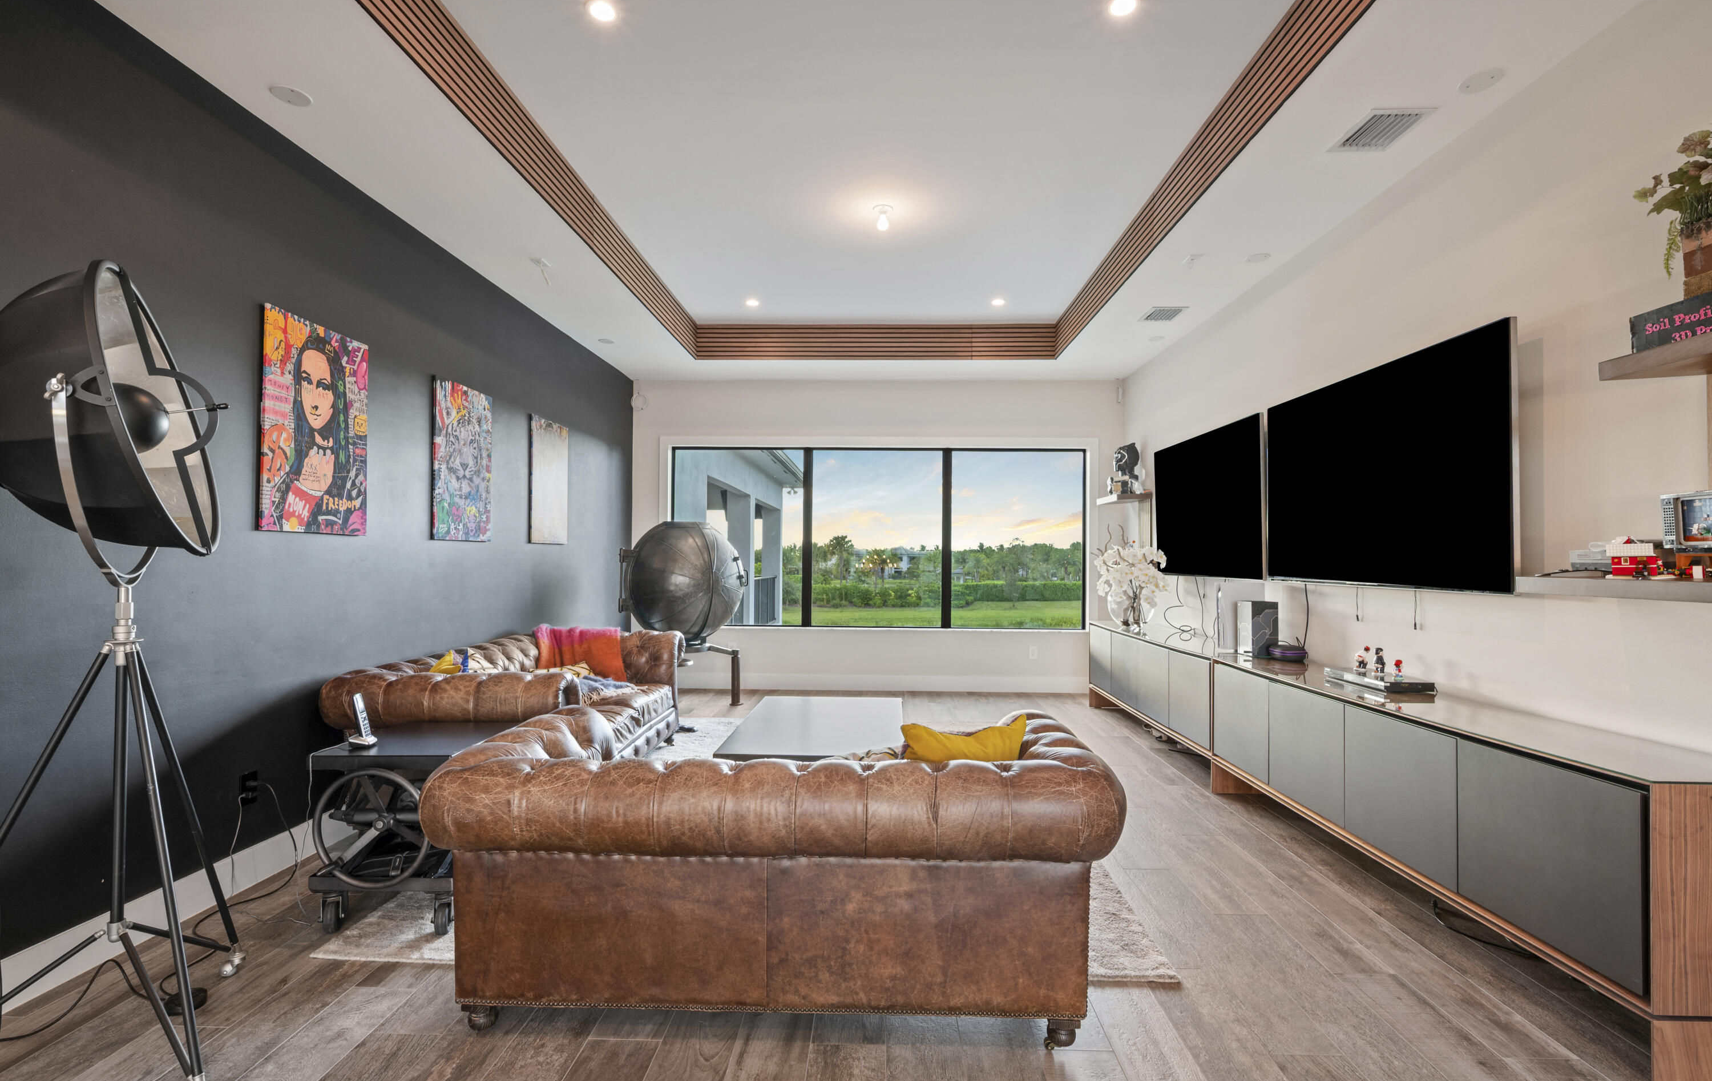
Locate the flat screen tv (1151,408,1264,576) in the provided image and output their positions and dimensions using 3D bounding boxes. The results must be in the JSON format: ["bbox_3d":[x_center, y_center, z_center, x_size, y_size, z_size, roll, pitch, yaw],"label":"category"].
[{"bbox_3d":[2.429,-0.243,5.313,0.045,0.973,1.711,0,-1,2],"label":"flat screen tv"}]

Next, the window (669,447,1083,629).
[{"bbox_3d":[0.207,-0.034,7.508,4.063,1.773,0.100,0,-1,2],"label":"window"}]

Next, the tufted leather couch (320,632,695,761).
[{"bbox_3d":[-1.772,1.007,4.400,1.024,0.758,2.208,0,-1,2],"label":"tufted leather couch"}]

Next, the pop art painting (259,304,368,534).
[{"bbox_3d":[-2.365,-0.481,3.337,0.035,0.899,0.625,0,-1,2],"label":"pop art painting"}]

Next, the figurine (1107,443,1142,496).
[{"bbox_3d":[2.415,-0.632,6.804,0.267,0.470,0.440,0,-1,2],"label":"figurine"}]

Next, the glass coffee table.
[{"bbox_3d":[-0.164,1.174,4.040,0.873,0.420,1.415,0,-1,2],"label":"glass coffee table"}]

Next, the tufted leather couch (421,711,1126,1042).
[{"bbox_3d":[-0.221,0.973,2.390,1.837,0.753,0.954,0,-1,2],"label":"tufted leather couch"}]

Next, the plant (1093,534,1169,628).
[{"bbox_3d":[2.189,0.325,6.004,0.502,0.763,0.532,0,-1,2],"label":"plant"}]

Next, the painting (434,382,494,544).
[{"bbox_3d":[-2.283,-0.440,4.424,0.030,0.903,0.612,0,-1,2],"label":"painting"}]

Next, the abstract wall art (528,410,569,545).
[{"bbox_3d":[-2.248,-0.425,5.583,0.030,0.903,0.612,0,-1,2],"label":"abstract wall art"}]

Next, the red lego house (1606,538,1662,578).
[{"bbox_3d":[2.296,0.051,2.244,0.112,0.122,0.090,-1,-2,38],"label":"red lego house"}]

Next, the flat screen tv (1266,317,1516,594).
[{"bbox_3d":[2.371,-0.289,3.538,0.045,0.968,1.688,0,-1,2],"label":"flat screen tv"}]

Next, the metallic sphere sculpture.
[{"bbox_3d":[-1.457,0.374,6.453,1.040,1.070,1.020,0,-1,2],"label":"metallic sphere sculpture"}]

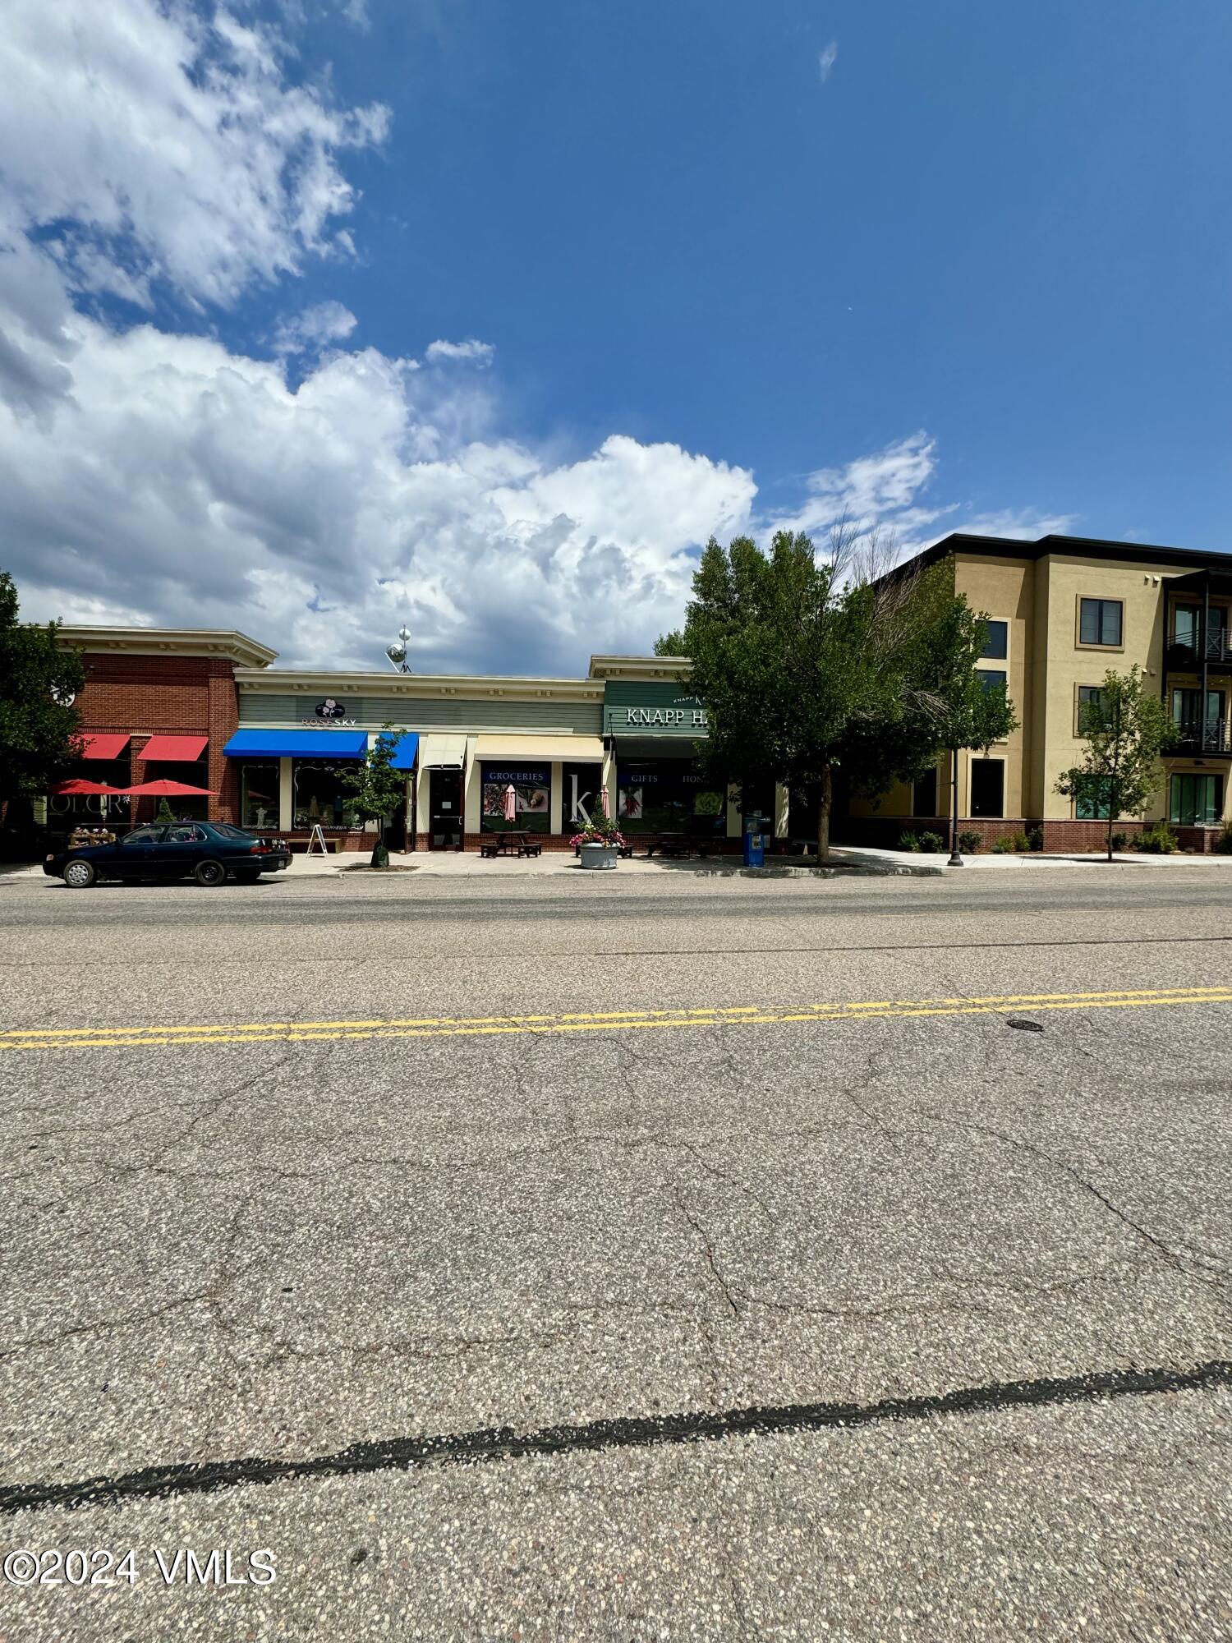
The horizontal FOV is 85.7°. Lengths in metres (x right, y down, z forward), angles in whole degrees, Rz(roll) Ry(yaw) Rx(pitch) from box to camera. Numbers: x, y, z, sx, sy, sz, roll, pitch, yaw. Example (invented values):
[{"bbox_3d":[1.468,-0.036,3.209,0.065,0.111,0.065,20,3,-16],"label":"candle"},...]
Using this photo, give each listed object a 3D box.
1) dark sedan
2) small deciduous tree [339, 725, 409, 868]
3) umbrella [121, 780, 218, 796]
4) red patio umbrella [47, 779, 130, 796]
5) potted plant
[{"bbox_3d":[-9.734,0.667,14.669,4.720,1.410,1.750,0,0,-4],"label":"dark sedan"},{"bbox_3d":[-6.155,-0.655,16.950,1.750,3.640,1.750,1,1,-4],"label":"small deciduous tree"},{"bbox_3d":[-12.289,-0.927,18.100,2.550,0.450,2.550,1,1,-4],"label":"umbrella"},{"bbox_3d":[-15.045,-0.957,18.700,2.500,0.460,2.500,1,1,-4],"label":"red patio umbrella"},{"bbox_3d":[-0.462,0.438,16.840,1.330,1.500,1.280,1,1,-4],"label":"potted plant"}]

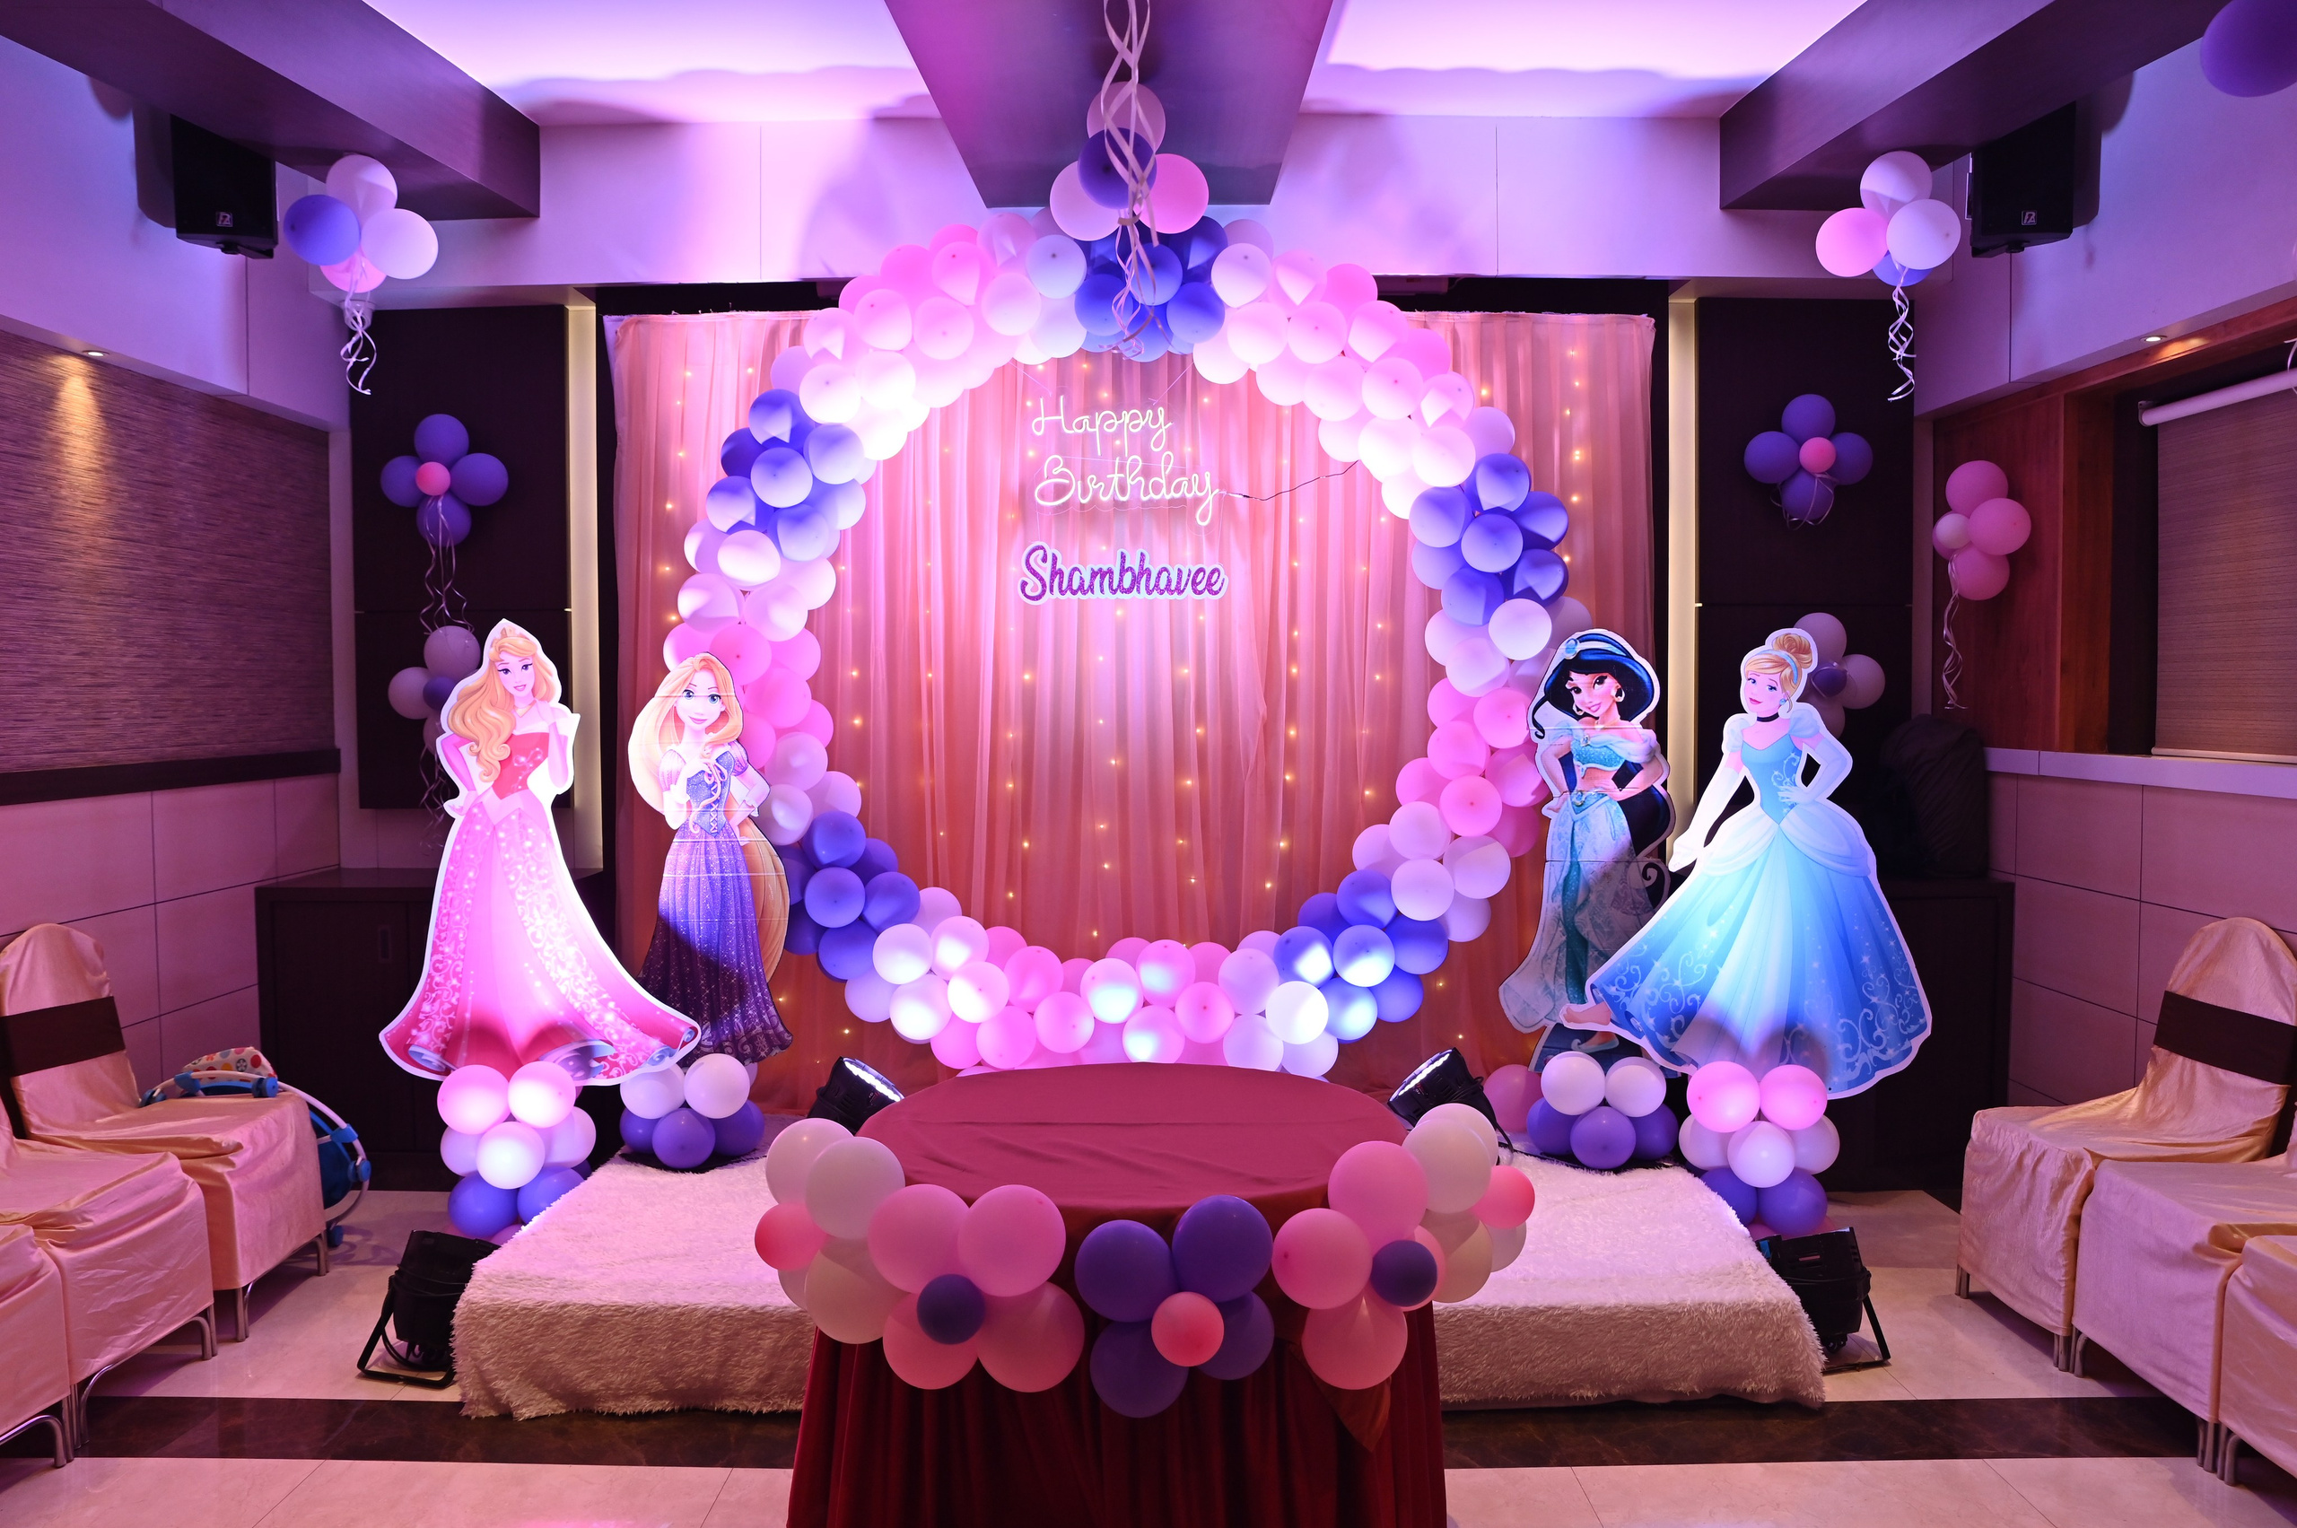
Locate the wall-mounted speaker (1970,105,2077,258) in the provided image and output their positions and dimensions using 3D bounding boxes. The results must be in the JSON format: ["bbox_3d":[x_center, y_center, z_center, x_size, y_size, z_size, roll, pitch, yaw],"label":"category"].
[{"bbox_3d":[2.337,-1.616,4.505,0.250,0.400,0.200,0,3,-3],"label":"wall-mounted speaker"}]

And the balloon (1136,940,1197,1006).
[{"bbox_3d":[0.049,0.596,4.730,0.175,0.185,0.185,0,2,0],"label":"balloon"}]

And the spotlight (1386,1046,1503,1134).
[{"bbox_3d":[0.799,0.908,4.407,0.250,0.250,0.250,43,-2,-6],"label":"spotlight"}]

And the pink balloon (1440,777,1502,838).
[{"bbox_3d":[0.919,0.120,4.720,0.177,0.180,0.185,0,2,0],"label":"pink balloon"}]

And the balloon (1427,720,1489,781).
[{"bbox_3d":[0.874,-0.035,4.653,0.176,0.171,0.174,0,2,0],"label":"balloon"}]

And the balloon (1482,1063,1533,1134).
[{"bbox_3d":[1.043,0.951,4.700,0.190,0.195,0.190,0,2,0],"label":"balloon"}]

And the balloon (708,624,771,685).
[{"bbox_3d":[-1.165,-0.312,4.730,0.177,0.180,0.185,0,2,0],"label":"balloon"}]

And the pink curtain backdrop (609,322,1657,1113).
[{"bbox_3d":[-0.029,-0.137,4.859,3.070,2.370,0.120,0,2,0],"label":"pink curtain backdrop"}]

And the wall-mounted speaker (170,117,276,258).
[{"bbox_3d":[-2.488,-1.629,4.515,0.250,0.410,0.240,-1,8,-15],"label":"wall-mounted speaker"}]

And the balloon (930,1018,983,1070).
[{"bbox_3d":[-0.527,0.775,4.636,0.168,0.168,0.175,0,2,0],"label":"balloon"}]

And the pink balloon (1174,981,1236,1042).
[{"bbox_3d":[0.157,0.682,4.550,0.168,0.168,0.175,0,2,0],"label":"pink balloon"}]

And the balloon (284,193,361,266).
[{"bbox_3d":[-2.119,-1.370,4.250,0.190,0.190,0.190,0,2,0],"label":"balloon"}]

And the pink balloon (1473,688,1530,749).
[{"bbox_3d":[0.985,-0.126,4.609,0.170,0.167,0.178,0,2,0],"label":"pink balloon"}]

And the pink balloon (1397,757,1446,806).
[{"bbox_3d":[0.801,0.070,4.757,0.175,0.175,0.175,0,2,0],"label":"pink balloon"}]

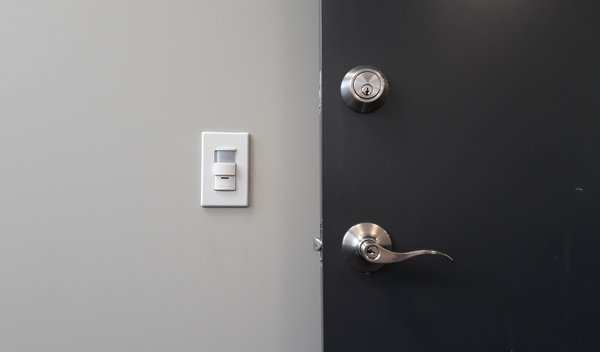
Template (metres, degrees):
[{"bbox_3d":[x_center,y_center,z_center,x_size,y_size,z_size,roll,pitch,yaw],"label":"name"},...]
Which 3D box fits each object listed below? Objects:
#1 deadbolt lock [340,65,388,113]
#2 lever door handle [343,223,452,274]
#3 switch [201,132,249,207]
[{"bbox_3d":[0.087,-0.117,0.613,0.065,0.065,0.025,0,-4,0],"label":"deadbolt lock"},{"bbox_3d":[0.121,0.092,0.582,0.131,0.066,0.060,0,-4,0],"label":"lever door handle"},{"bbox_3d":[-0.119,-0.011,0.737,0.075,0.119,0.014,0,-4,-1],"label":"switch"}]

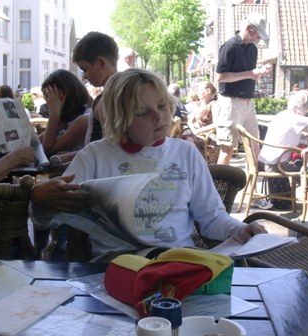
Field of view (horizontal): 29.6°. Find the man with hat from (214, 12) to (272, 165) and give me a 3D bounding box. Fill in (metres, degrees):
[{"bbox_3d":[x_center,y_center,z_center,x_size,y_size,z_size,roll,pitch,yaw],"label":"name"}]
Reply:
[{"bbox_3d":[0.870,-0.502,5.580,0.460,1.810,0.490,4,8,21],"label":"man with hat"}]

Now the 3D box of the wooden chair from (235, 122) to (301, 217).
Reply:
[{"bbox_3d":[1.080,0.036,5.350,0.620,0.820,0.560,1,7,3],"label":"wooden chair"}]

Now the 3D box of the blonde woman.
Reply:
[{"bbox_3d":[-0.010,0.314,1.470,0.600,1.160,0.680,0,7,-5],"label":"blonde woman"}]

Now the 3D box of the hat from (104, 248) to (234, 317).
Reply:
[{"bbox_3d":[0.030,0.201,1.100,0.215,0.094,0.165,-3,8,-28],"label":"hat"}]

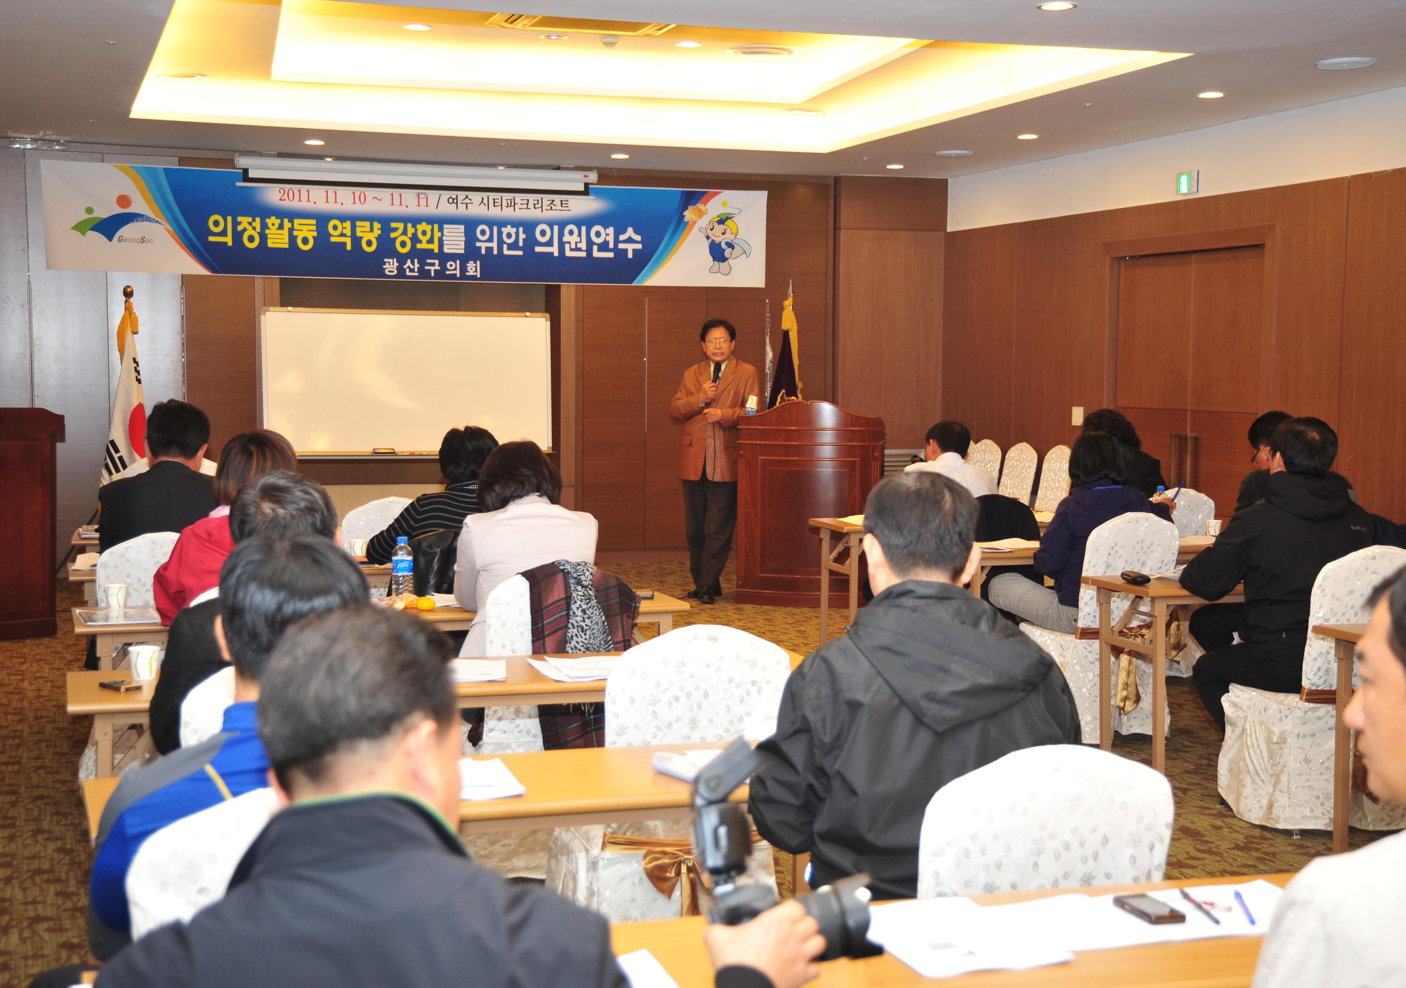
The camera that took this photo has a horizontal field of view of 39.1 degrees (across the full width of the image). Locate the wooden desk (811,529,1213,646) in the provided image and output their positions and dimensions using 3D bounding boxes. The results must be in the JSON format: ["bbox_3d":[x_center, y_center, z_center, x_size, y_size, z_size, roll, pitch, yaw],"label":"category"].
[{"bbox_3d":[1.454,0.483,9.503,1.800,0.710,0.480,-1,4,-18],"label":"wooden desk"}]

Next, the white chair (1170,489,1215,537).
[{"bbox_3d":[1.977,0.415,9.034,0.460,0.905,0.560,-1,4,-18],"label":"white chair"}]

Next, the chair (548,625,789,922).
[{"bbox_3d":[-0.110,0.705,4.316,0.440,0.900,0.550,-1,4,-22],"label":"chair"}]

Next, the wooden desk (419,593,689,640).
[{"bbox_3d":[-0.951,0.706,6.007,1.810,0.720,0.450,-1,4,-17],"label":"wooden desk"}]

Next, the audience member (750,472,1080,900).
[{"bbox_3d":[0.293,0.585,3.273,0.540,1.280,0.820,0,4,-10],"label":"audience member"}]

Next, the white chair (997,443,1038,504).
[{"bbox_3d":[2.039,0.087,13.997,0.550,0.905,0.450,-1,4,-18],"label":"white chair"}]

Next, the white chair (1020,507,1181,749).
[{"bbox_3d":[1.512,0.499,7.711,0.450,0.905,0.560,-1,4,-24],"label":"white chair"}]

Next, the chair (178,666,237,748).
[{"bbox_3d":[-0.872,0.748,4.090,0.460,0.910,0.540,-1,4,-17],"label":"chair"}]

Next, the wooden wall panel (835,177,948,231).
[{"bbox_3d":[1.390,-2.138,14.608,0.900,0.400,0.050,-1,4,-17],"label":"wooden wall panel"}]

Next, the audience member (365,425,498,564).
[{"bbox_3d":[-0.897,0.373,6.931,0.580,1.230,0.720,-1,4,-18],"label":"audience member"}]

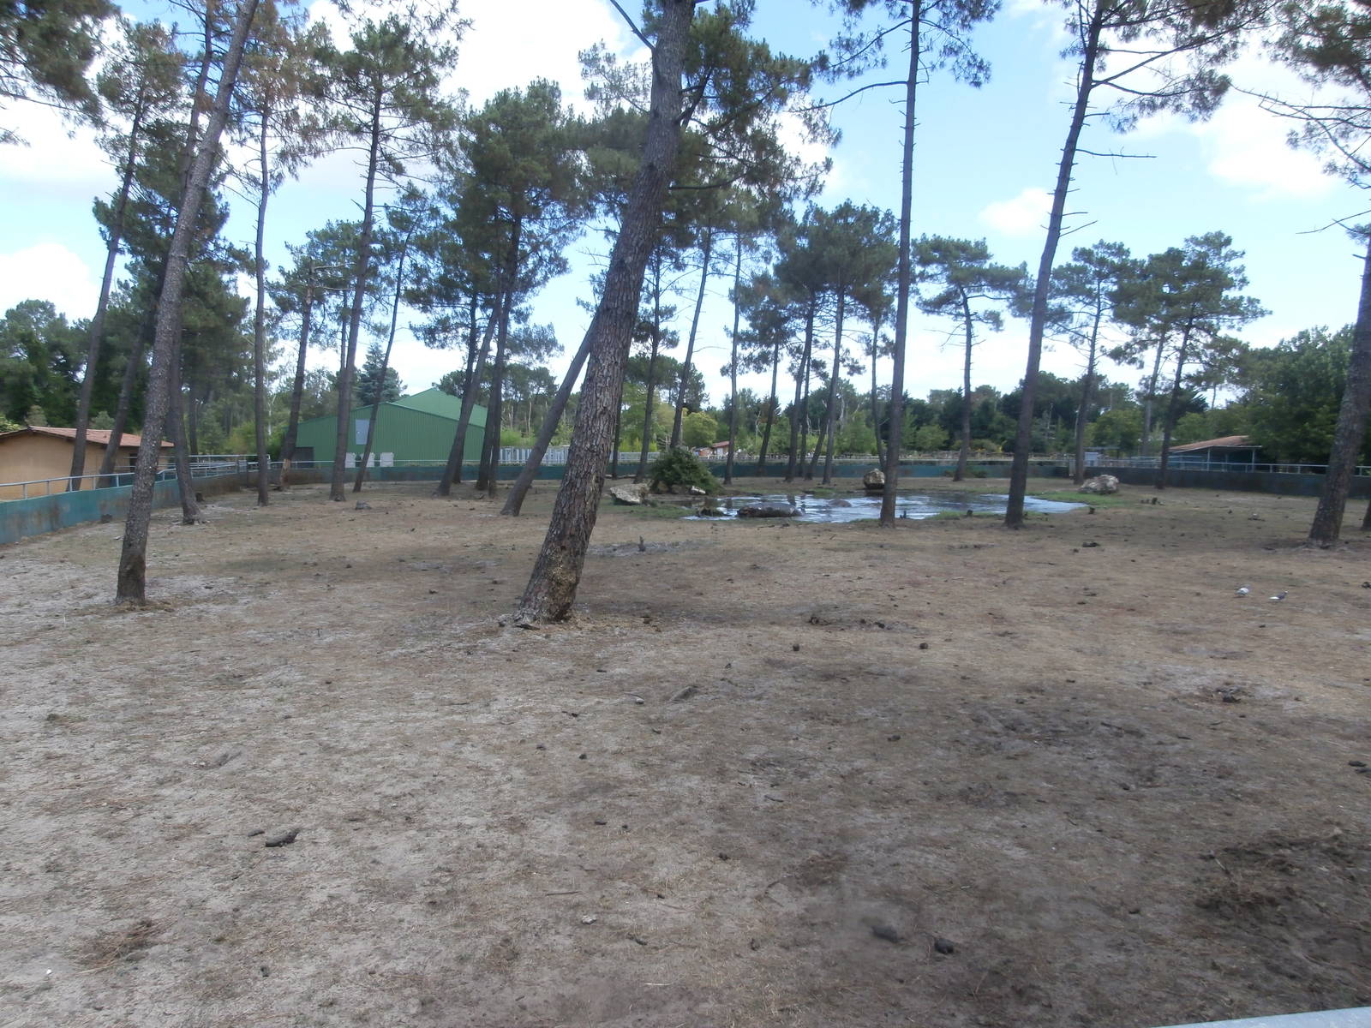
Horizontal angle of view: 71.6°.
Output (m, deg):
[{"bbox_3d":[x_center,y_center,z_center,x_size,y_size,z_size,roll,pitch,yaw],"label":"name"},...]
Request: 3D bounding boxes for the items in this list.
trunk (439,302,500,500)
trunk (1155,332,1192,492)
[{"bbox_3d":[-8.712,-4.676,38.440,0.496,8.034,0.431,15,0,-15],"label":"trunk"},{"bbox_3d":[22.070,-4.615,42.947,0.463,7.064,0.390,10,8,26],"label":"trunk"}]

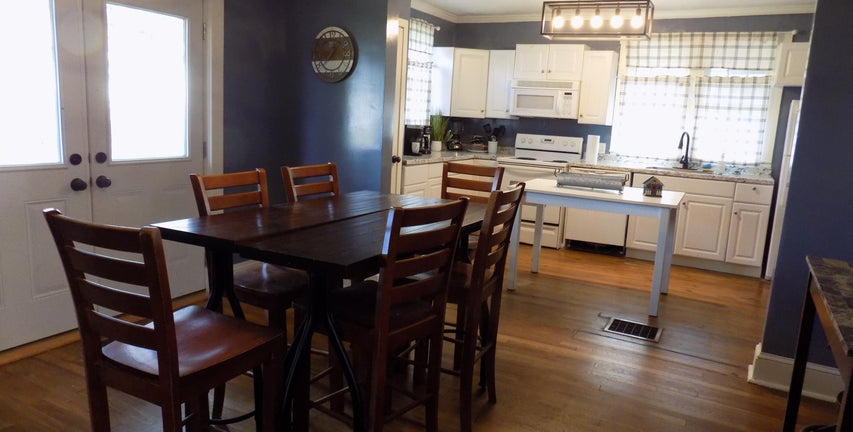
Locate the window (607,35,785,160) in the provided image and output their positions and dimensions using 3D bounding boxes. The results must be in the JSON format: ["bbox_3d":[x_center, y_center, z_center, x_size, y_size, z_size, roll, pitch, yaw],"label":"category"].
[{"bbox_3d":[2.719,-1.194,5.782,1.537,1.218,0.120,8,12,27],"label":"window"}]

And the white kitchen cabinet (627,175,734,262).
[{"bbox_3d":[2.607,-0.001,5.706,0.942,0.820,0.600,8,12,27],"label":"white kitchen cabinet"}]

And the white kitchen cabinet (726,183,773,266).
[{"bbox_3d":[3.110,0.071,5.481,0.295,0.825,0.613,8,11,28],"label":"white kitchen cabinet"}]

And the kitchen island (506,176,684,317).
[{"bbox_3d":[1.315,0.207,4.501,1.221,0.815,0.790,8,11,28],"label":"kitchen island"}]

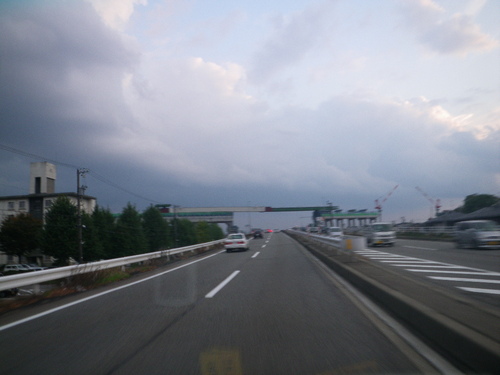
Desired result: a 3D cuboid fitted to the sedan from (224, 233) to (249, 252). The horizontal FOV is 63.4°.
[{"bbox_3d":[-0.972,4.679,34.557,1.710,1.440,4.600,-3,-6,5],"label":"sedan"}]

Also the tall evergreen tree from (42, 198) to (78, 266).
[{"bbox_3d":[-19.316,5.000,41.441,3.600,8.100,3.600,-3,-6,5],"label":"tall evergreen tree"}]

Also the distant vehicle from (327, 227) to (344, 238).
[{"bbox_3d":[10.799,5.927,52.022,1.620,1.580,4.000,-2,-6,3],"label":"distant vehicle"}]

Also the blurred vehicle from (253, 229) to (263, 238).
[{"bbox_3d":[1.820,9.861,84.167,1.720,1.500,4.200,-2,-6,3],"label":"blurred vehicle"}]

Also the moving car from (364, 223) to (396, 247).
[{"bbox_3d":[9.664,3.537,30.595,1.500,1.660,3.450,-3,-6,5],"label":"moving car"}]

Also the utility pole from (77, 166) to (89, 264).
[{"bbox_3d":[-16.379,3.557,39.588,1.000,10.800,0.500,-3,-6,5],"label":"utility pole"}]

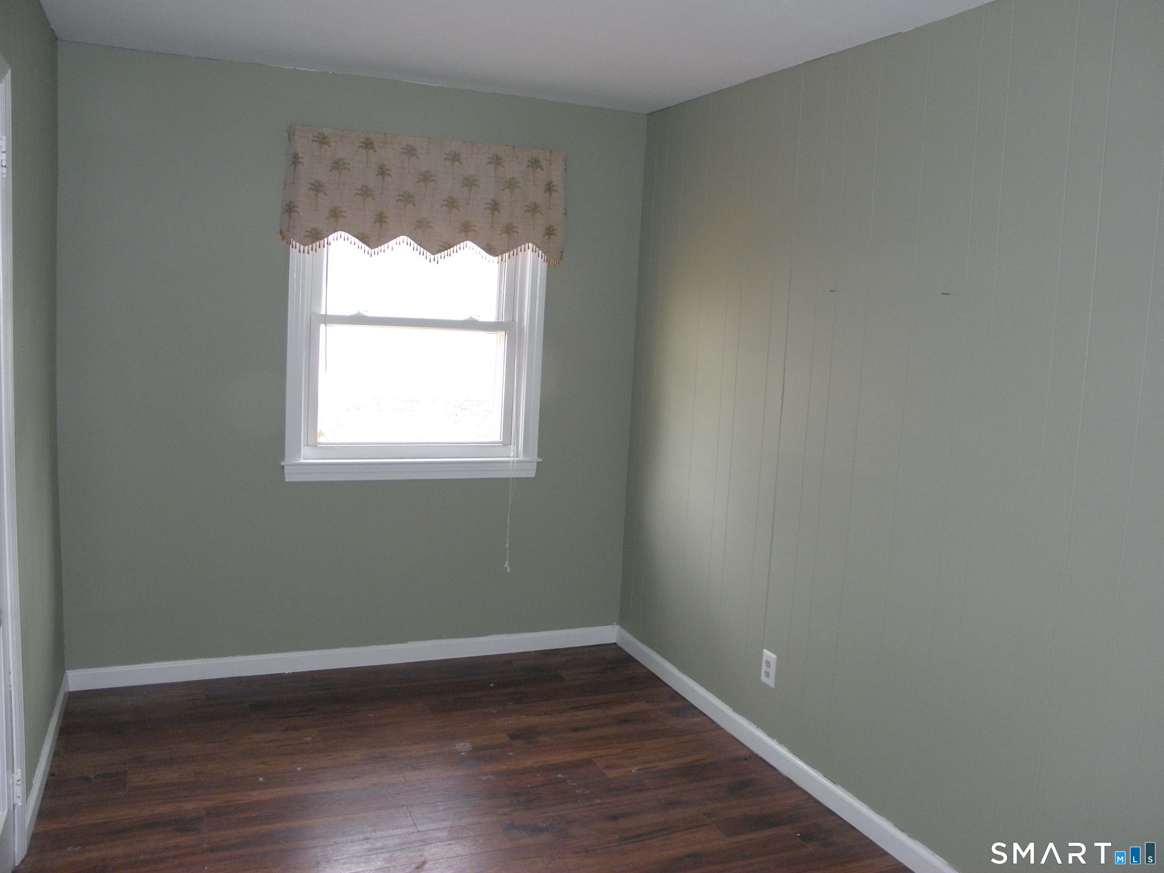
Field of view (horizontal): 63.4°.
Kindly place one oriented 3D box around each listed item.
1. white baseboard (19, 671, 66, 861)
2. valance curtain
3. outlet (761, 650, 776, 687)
[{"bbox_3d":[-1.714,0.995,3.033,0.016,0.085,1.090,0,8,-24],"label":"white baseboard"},{"bbox_3d":[-0.615,-0.955,3.768,1.135,0.450,0.085,0,8,-24],"label":"valance curtain"},{"bbox_3d":[0.656,0.814,3.298,0.008,0.116,0.072,0,8,-24],"label":"outlet"}]

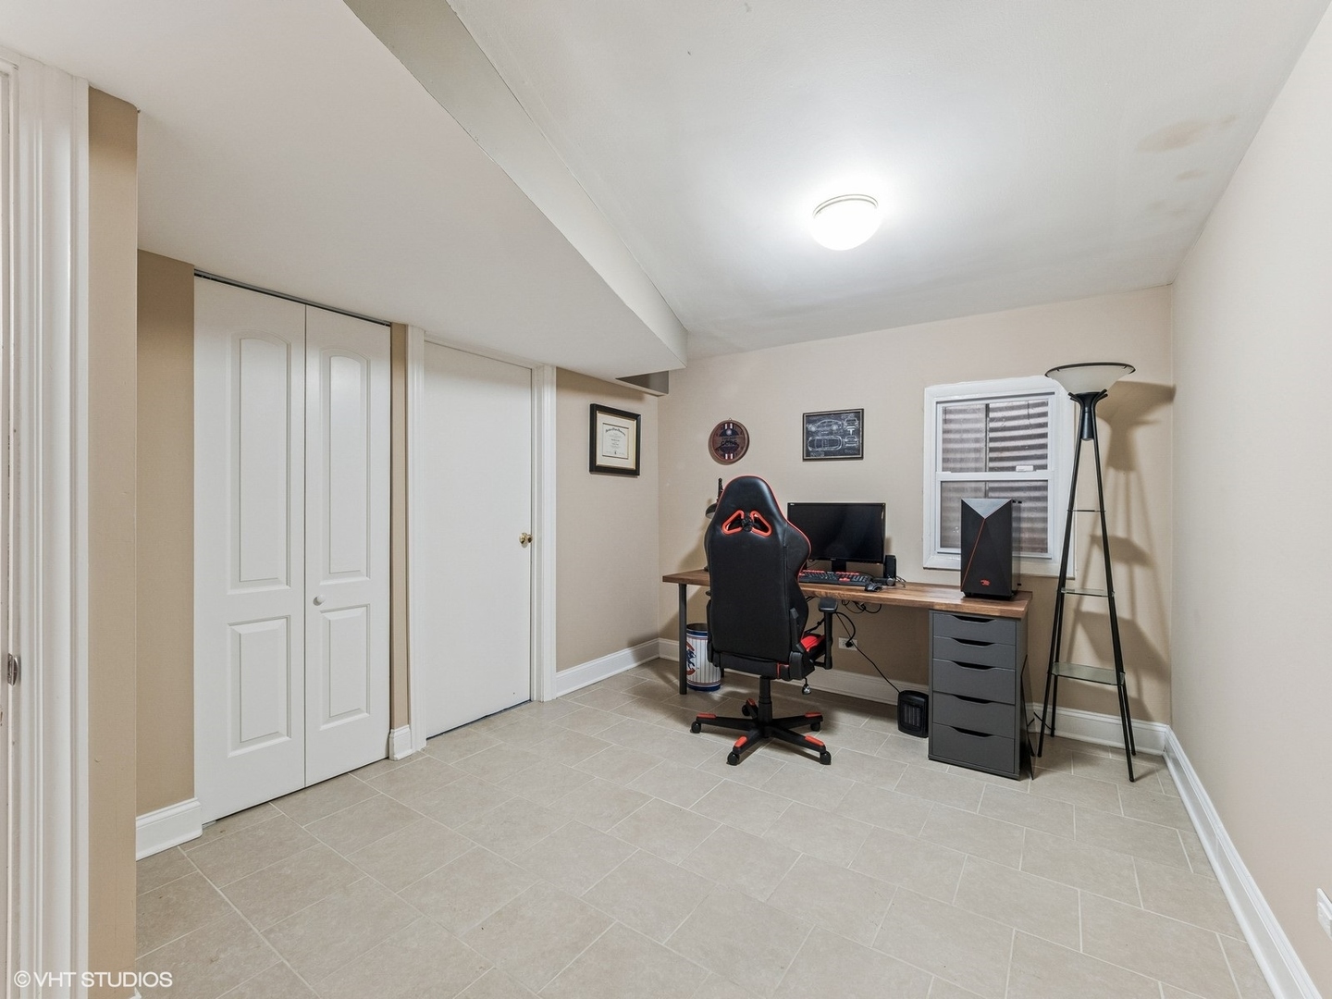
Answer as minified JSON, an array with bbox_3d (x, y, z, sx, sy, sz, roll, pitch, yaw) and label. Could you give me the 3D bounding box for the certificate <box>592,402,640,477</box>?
[{"bbox_3d":[-0.346,-0.402,3.777,0.030,0.455,0.530,0,0,36],"label":"certificate"}]

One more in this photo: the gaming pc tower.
[{"bbox_3d":[1.617,0.238,2.670,0.205,0.470,0.430,0,0,37],"label":"gaming pc tower"}]

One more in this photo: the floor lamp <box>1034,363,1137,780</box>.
[{"bbox_3d":[1.982,0.304,2.537,0.360,1.810,0.360,0,0,35],"label":"floor lamp"}]

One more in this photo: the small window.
[{"bbox_3d":[1.782,-0.118,2.921,0.690,1.045,0.080,0,0,34],"label":"small window"}]

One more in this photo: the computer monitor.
[{"bbox_3d":[0.962,0.248,3.073,0.550,0.455,0.180,0,0,35],"label":"computer monitor"}]

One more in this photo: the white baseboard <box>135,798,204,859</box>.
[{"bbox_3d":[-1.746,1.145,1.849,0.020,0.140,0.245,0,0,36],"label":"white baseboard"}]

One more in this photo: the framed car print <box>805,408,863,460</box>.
[{"bbox_3d":[1.059,-0.402,3.416,0.382,0.305,0.020,0,0,34],"label":"framed car print"}]

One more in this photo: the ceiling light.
[{"bbox_3d":[0.635,-0.960,1.907,0.240,0.120,0.240,0,0,35],"label":"ceiling light"}]

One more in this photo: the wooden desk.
[{"bbox_3d":[0.936,0.844,3.074,1.880,0.738,0.650,0,0,36],"label":"wooden desk"}]

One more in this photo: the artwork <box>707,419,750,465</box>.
[{"bbox_3d":[0.456,-0.404,3.819,0.305,0.305,0.040,0,0,34],"label":"artwork"}]

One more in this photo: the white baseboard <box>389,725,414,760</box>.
[{"bbox_3d":[-1.246,1.146,2.555,0.030,0.140,0.095,0,0,36],"label":"white baseboard"}]

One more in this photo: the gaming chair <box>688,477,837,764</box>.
[{"bbox_3d":[0.505,0.557,2.697,0.690,1.310,0.700,0,0,29],"label":"gaming chair"}]

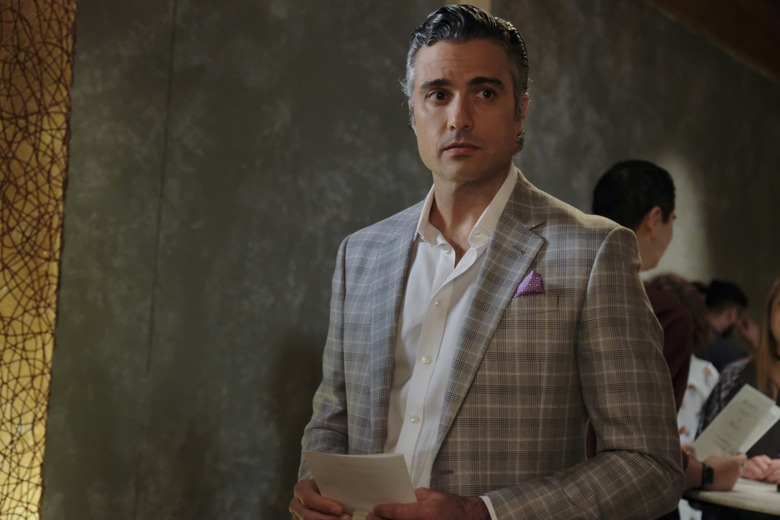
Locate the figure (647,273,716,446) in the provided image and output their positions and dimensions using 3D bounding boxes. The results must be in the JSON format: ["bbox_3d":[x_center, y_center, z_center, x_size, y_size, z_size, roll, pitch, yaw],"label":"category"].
[{"bbox_3d":[0.810,0.830,3.960,0.460,1.620,0.320,2,-3,14],"label":"figure"}]

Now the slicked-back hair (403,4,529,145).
[{"bbox_3d":[0.109,-0.262,1.920,0.172,0.200,0.210,2,-3,12],"label":"slicked-back hair"}]

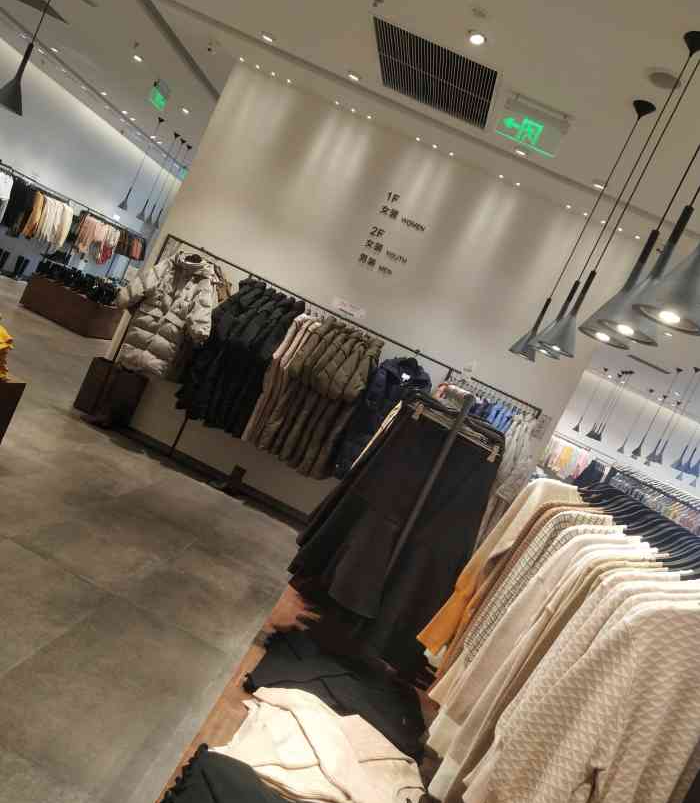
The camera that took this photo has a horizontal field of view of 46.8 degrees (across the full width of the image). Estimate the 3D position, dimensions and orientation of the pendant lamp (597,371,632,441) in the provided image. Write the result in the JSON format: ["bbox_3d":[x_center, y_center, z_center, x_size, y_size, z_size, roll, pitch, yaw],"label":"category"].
[{"bbox_3d":[4.401,0.077,13.434,0.145,1.275,0.145,26,4,5],"label":"pendant lamp"}]

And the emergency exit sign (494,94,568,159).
[{"bbox_3d":[0.973,-1.472,4.299,0.325,0.215,0.050,26,4,5],"label":"emergency exit sign"}]

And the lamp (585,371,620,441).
[{"bbox_3d":[4.752,0.090,15.071,0.145,1.275,0.145,26,4,5],"label":"lamp"}]

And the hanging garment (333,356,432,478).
[{"bbox_3d":[0.214,0.149,5.617,0.540,0.970,0.300,26,4,5],"label":"hanging garment"}]

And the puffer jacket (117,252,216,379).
[{"bbox_3d":[-1.331,-0.660,5.770,0.700,0.890,0.330,26,4,5],"label":"puffer jacket"}]

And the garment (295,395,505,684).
[{"bbox_3d":[0.207,0.428,2.862,0.550,0.750,0.360,26,4,5],"label":"garment"}]

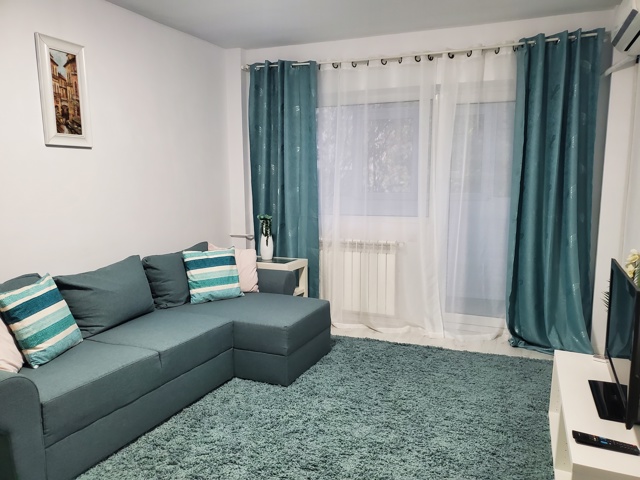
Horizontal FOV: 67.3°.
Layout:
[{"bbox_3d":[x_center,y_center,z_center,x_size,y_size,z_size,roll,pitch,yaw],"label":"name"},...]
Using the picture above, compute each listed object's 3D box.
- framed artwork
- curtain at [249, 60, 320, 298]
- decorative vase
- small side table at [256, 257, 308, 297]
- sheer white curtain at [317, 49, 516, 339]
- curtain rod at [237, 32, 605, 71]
[{"bbox_3d":[-1.605,-0.914,3.020,0.030,0.645,0.343,3,9,22],"label":"framed artwork"},{"bbox_3d":[-0.326,-0.406,4.488,0.684,2.440,0.150,2,8,20],"label":"curtain"},{"bbox_3d":[-0.493,0.067,4.450,0.131,0.237,0.131,-1,8,0],"label":"decorative vase"},{"bbox_3d":[-0.452,0.504,4.484,0.580,0.640,0.350,3,9,24],"label":"small side table"},{"bbox_3d":[0.755,-0.355,4.132,1.714,2.392,0.130,2,8,20],"label":"sheer white curtain"},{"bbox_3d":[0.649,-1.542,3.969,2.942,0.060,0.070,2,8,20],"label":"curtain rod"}]

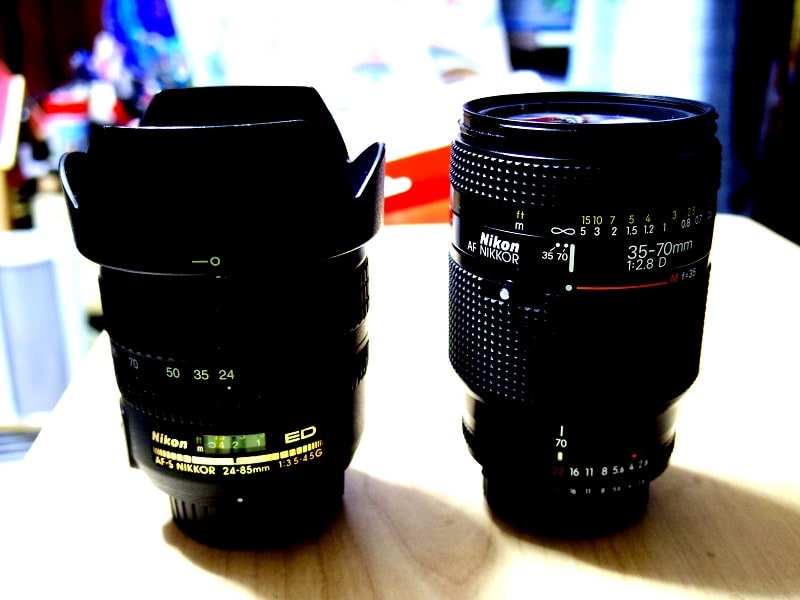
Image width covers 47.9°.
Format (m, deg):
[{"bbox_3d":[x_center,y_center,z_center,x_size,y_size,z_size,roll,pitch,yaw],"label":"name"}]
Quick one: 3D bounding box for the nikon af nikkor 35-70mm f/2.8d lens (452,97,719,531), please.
[{"bbox_3d":[0.051,0.004,0.263,0.072,0.119,0.072,4,20,15],"label":"nikon af nikkor 35-70mm f/2.8d lens"}]

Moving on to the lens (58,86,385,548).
[{"bbox_3d":[-0.046,0.005,0.261,0.086,0.122,0.086,-1,19,0],"label":"lens"}]

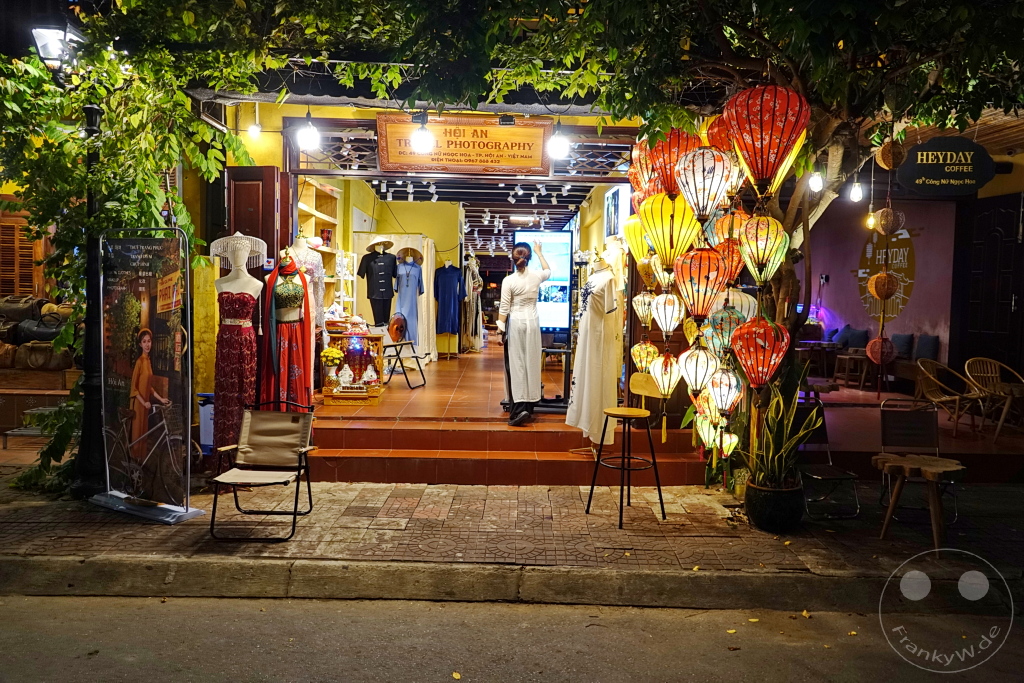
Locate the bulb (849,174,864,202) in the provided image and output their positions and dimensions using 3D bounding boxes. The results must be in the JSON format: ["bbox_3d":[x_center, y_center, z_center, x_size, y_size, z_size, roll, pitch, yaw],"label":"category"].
[{"bbox_3d":[2.296,-1.020,4.550,0.078,0.185,0.078,1,4,0],"label":"bulb"}]

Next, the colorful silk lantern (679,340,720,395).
[{"bbox_3d":[1.305,0.188,4.750,0.292,0.369,0.292,1,4,0],"label":"colorful silk lantern"}]

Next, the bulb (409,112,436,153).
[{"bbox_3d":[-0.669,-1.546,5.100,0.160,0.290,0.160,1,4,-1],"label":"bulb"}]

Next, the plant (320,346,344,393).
[{"bbox_3d":[-1.762,0.275,6.700,0.236,0.442,0.236,1,4,0],"label":"plant"}]

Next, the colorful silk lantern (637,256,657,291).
[{"bbox_3d":[1.022,-0.513,5.150,0.166,0.256,0.166,1,4,0],"label":"colorful silk lantern"}]

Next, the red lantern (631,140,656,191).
[{"bbox_3d":[1.020,-1.330,5.100,0.255,0.400,0.255,1,4,0],"label":"red lantern"}]

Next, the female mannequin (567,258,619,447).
[{"bbox_3d":[0.683,0.109,5.720,0.400,1.490,0.430,-1,4,-30],"label":"female mannequin"}]

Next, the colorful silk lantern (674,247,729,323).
[{"bbox_3d":[1.203,-0.356,4.335,0.343,0.483,0.343,1,4,-1],"label":"colorful silk lantern"}]

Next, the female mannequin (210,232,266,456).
[{"bbox_3d":[-2.098,0.152,5.200,0.435,1.990,0.420,1,4,-3],"label":"female mannequin"}]

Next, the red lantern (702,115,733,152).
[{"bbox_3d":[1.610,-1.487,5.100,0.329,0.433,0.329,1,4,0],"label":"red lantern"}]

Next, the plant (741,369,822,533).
[{"bbox_3d":[1.852,0.719,4.727,0.520,1.070,0.480,1,4,-1],"label":"plant"}]

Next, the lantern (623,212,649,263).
[{"bbox_3d":[0.954,-0.769,5.150,0.272,0.407,0.272,1,4,0],"label":"lantern"}]

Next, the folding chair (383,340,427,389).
[{"bbox_3d":[-1.312,0.148,7.890,0.600,0.745,0.540,2,4,13],"label":"folding chair"}]

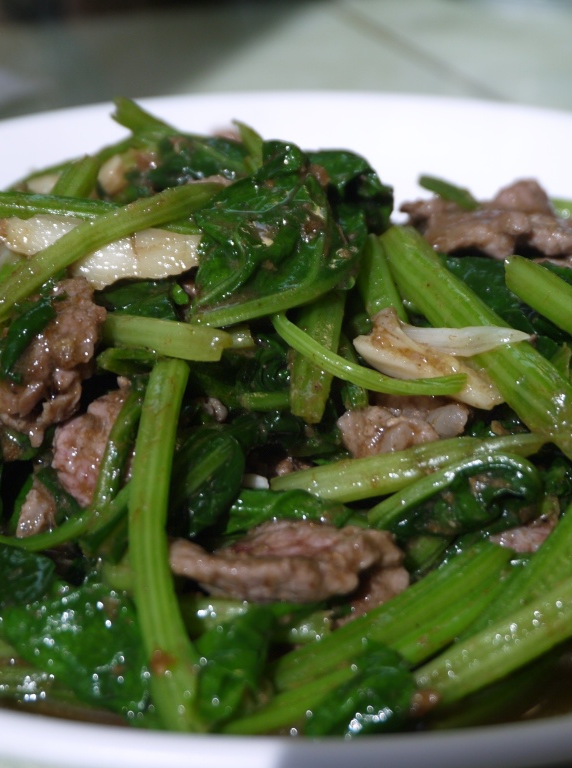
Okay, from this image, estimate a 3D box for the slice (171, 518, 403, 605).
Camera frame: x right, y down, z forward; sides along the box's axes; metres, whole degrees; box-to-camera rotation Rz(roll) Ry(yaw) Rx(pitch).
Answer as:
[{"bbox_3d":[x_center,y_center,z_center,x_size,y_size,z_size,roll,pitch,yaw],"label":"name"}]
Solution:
[{"bbox_3d":[0.001,0.025,0.209,0.035,0.009,0.015,4,28,2],"label":"slice"}]

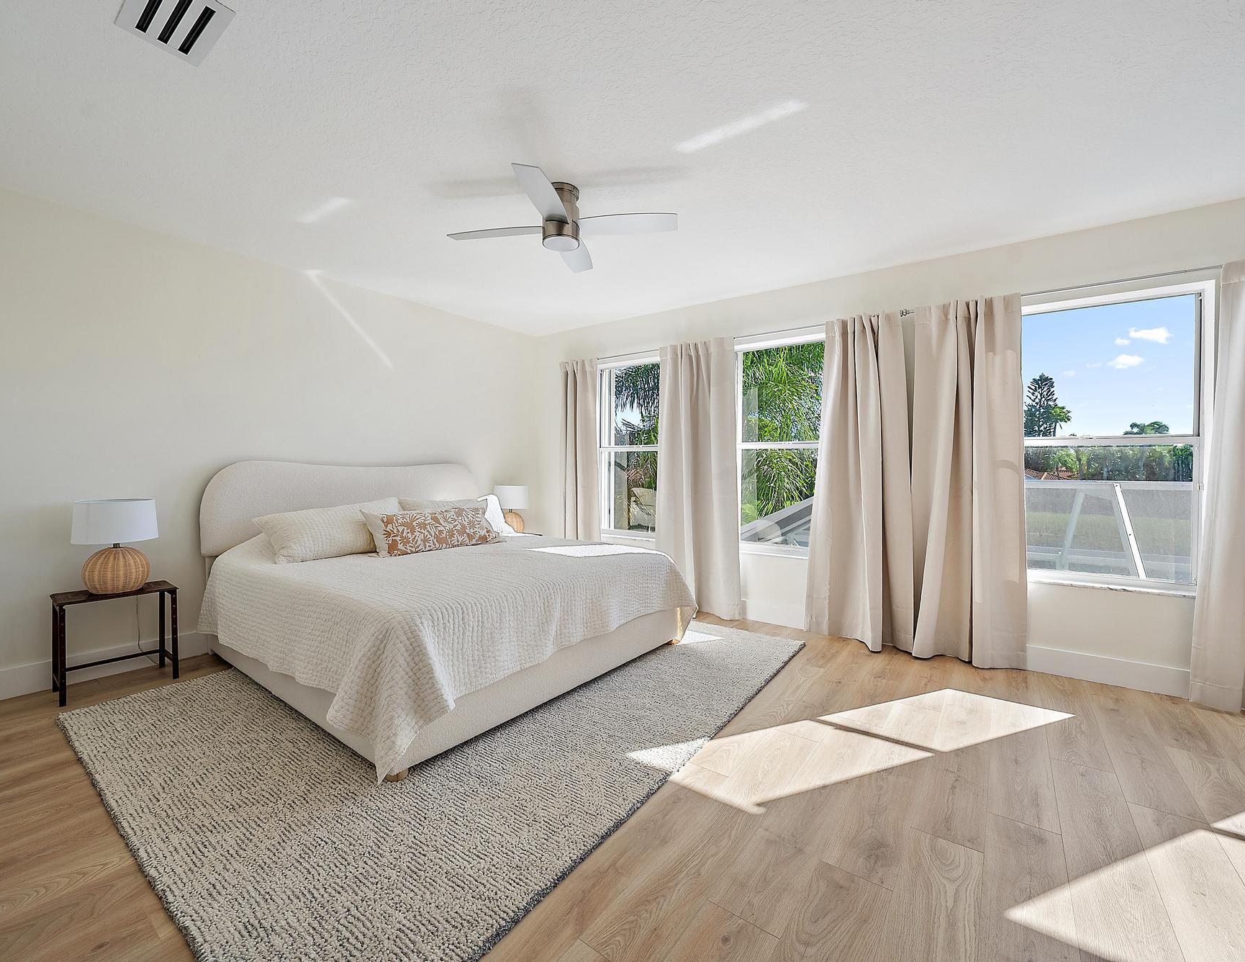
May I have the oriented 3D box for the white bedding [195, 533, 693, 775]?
[{"bbox_3d":[-1.020,0.720,3.341,2.150,0.637,2.170,1,2,37],"label":"white bedding"}]

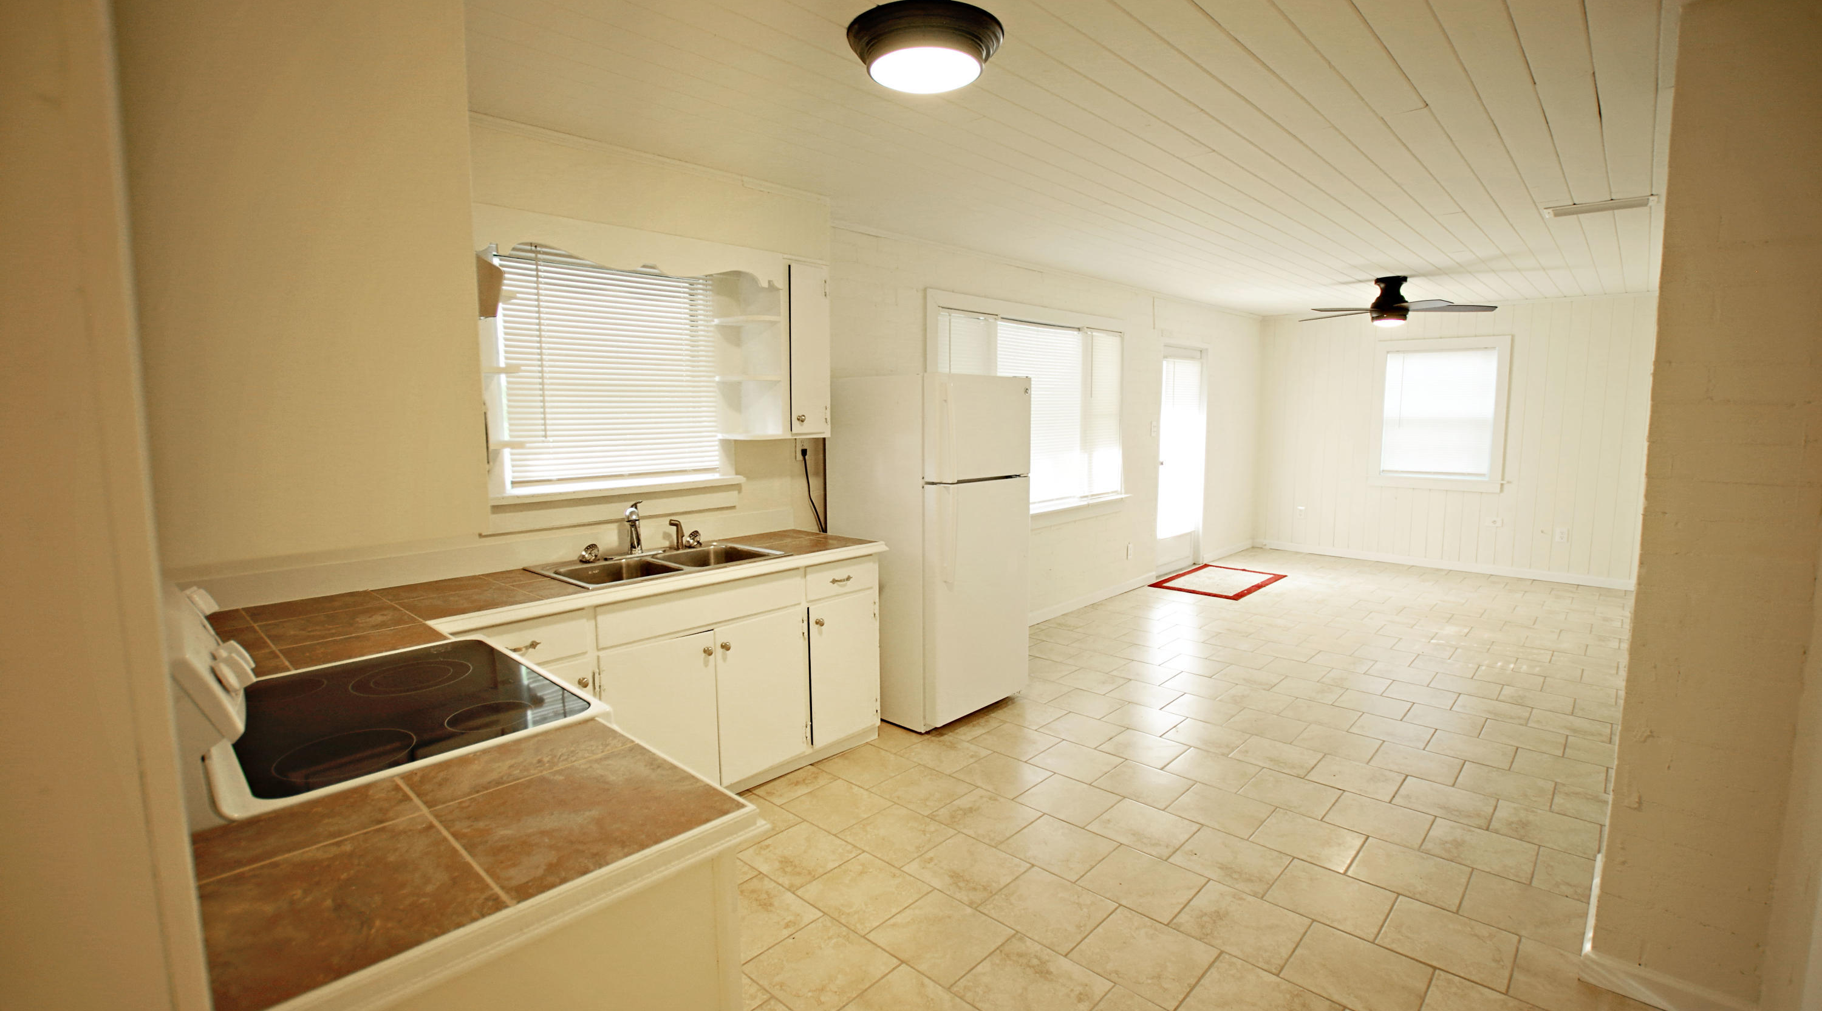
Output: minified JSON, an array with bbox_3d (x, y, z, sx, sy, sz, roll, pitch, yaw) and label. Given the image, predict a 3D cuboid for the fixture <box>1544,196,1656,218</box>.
[{"bbox_3d":[3.188,-1.378,3.513,0.378,0.030,0.109,6,10,43],"label":"fixture"}]

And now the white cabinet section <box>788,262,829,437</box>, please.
[{"bbox_3d":[-0.565,-0.701,3.502,0.330,0.770,0.255,6,10,44],"label":"white cabinet section"}]

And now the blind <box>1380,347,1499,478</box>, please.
[{"bbox_3d":[4.817,-0.842,6.964,0.831,1.164,0.040,6,10,43],"label":"blind"}]

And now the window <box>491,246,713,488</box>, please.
[{"bbox_3d":[-1.218,-0.562,3.174,0.100,0.955,0.955,6,10,43],"label":"window"}]

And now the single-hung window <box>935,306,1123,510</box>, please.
[{"bbox_3d":[0.907,-0.602,5.298,0.100,1.373,2.229,6,10,43],"label":"single-hung window"}]

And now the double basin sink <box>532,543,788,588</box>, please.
[{"bbox_3d":[-1.012,0.315,3.077,0.542,0.179,0.836,6,10,43],"label":"double basin sink"}]

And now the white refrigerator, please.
[{"bbox_3d":[0.093,0.183,3.937,0.716,1.672,0.756,6,10,43],"label":"white refrigerator"}]

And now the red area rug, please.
[{"bbox_3d":[2.727,0.659,6.681,0.756,0.010,1.214,6,10,43],"label":"red area rug"}]

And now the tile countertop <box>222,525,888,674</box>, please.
[{"bbox_3d":[-1.068,0.290,2.787,0.915,0.050,2.398,6,10,43],"label":"tile countertop"}]

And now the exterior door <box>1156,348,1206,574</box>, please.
[{"bbox_3d":[2.457,-0.406,6.975,0.060,2.040,0.866,6,10,43],"label":"exterior door"}]

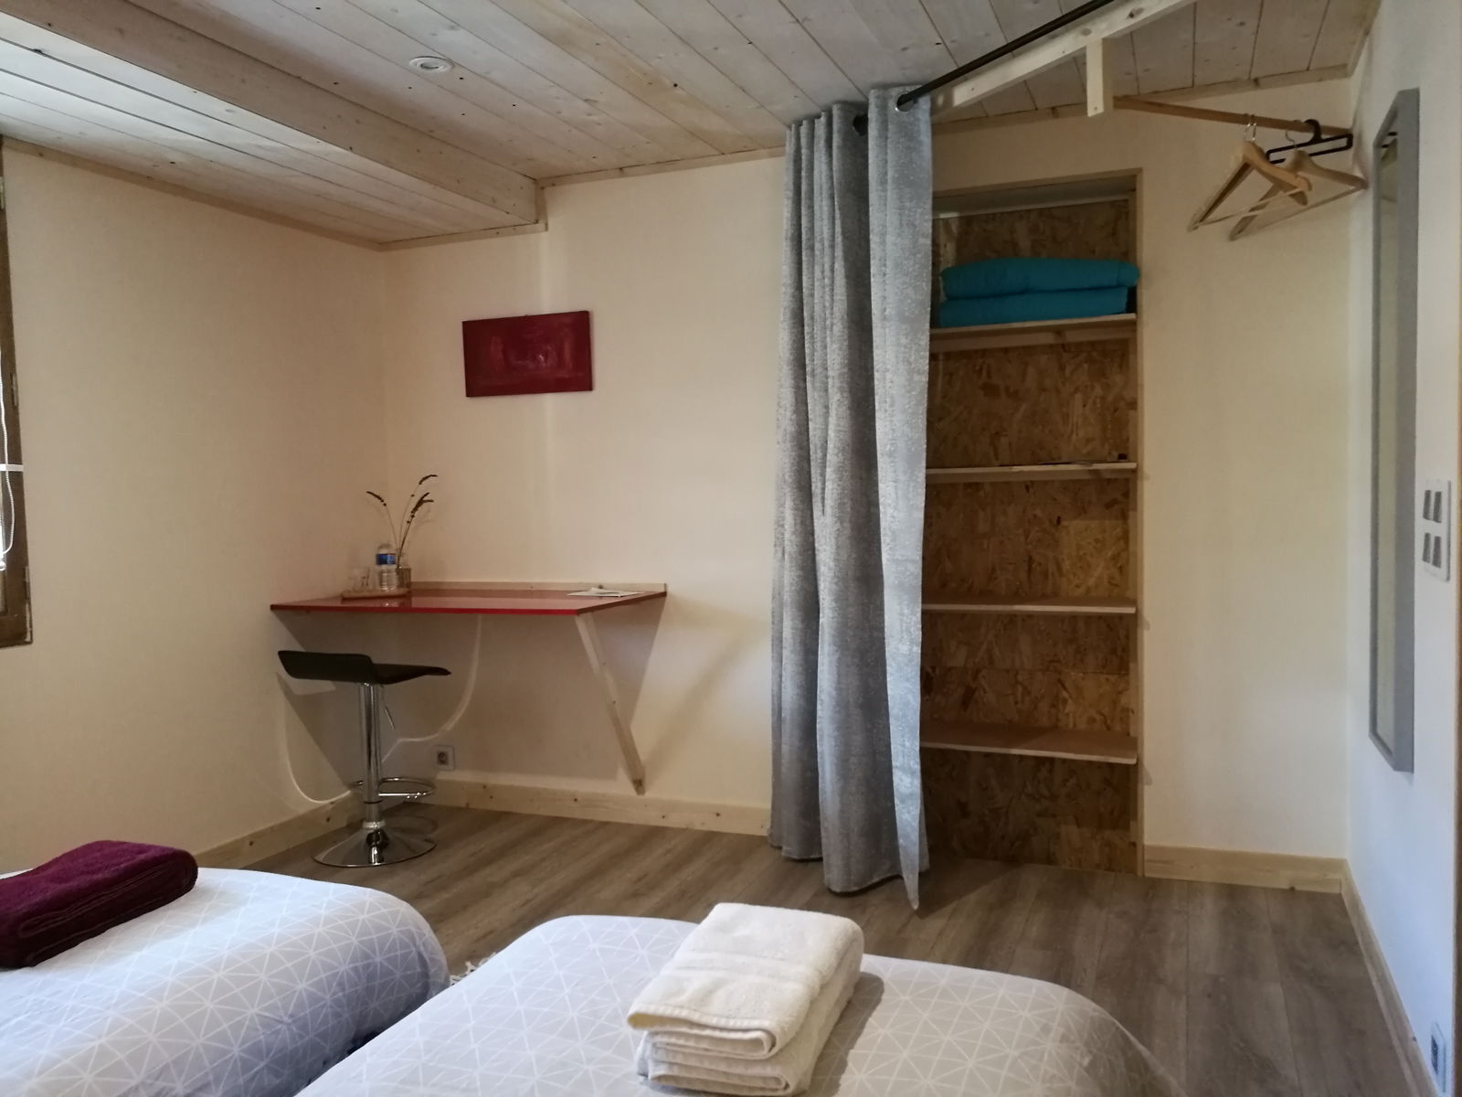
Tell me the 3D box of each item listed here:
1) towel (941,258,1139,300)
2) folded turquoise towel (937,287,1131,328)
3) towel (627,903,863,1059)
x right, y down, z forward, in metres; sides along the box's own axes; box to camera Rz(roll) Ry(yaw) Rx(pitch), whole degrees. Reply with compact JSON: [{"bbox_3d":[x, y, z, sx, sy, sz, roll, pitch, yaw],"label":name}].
[{"bbox_3d":[0.906,-0.768,3.299,0.532,0.096,0.320,0,3,22],"label":"towel"},{"bbox_3d":[0.894,-0.684,3.335,0.513,0.081,0.300,0,3,22],"label":"folded turquoise towel"},{"bbox_3d":[0.026,0.529,1.412,0.200,0.050,0.323,0,3,22],"label":"towel"}]

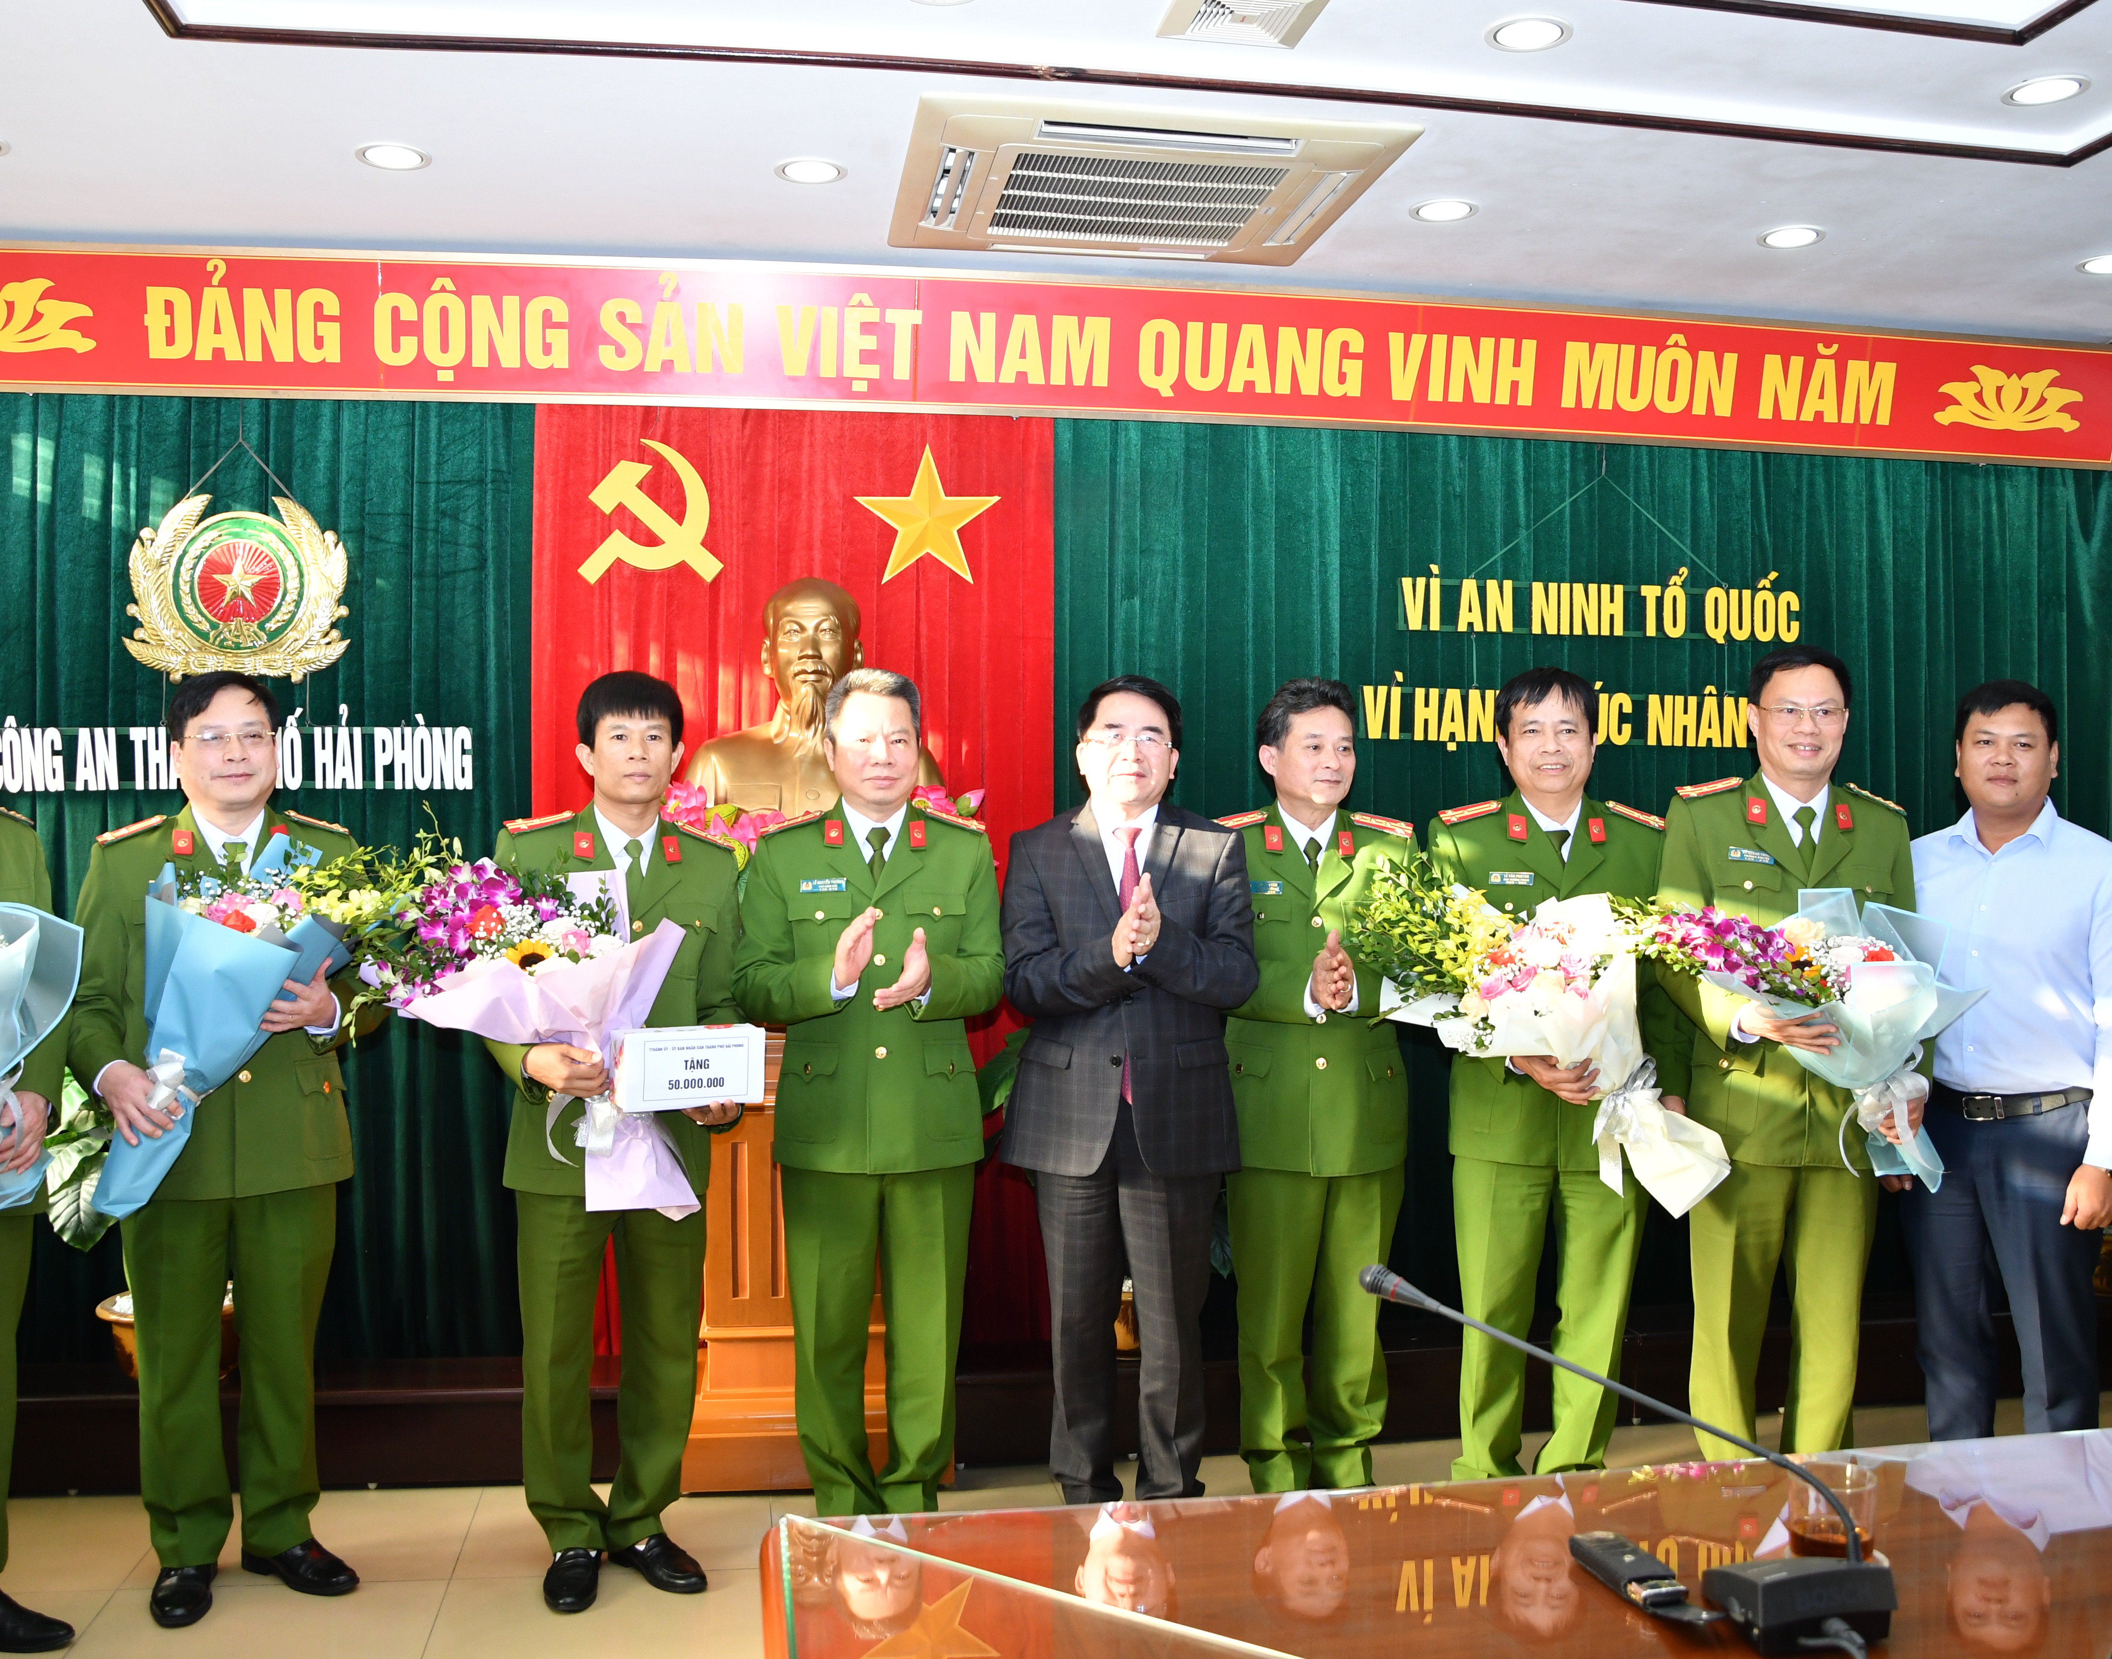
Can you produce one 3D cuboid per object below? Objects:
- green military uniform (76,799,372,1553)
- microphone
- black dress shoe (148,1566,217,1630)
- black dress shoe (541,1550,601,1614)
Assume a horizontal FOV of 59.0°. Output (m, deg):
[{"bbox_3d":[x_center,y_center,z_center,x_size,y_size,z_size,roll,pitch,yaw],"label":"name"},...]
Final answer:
[{"bbox_3d":[-1.521,0.675,3.420,0.520,1.410,0.380,0,0,-25],"label":"green military uniform"},{"bbox_3d":[0.460,0.510,1.535,0.410,0.265,0.200,0,0,6],"label":"microphone"},{"bbox_3d":[-1.581,1.342,3.390,0.107,0.105,0.285,0,1,-16],"label":"black dress shoe"},{"bbox_3d":[-0.893,1.352,3.485,0.107,0.105,0.285,0,1,-9],"label":"black dress shoe"}]

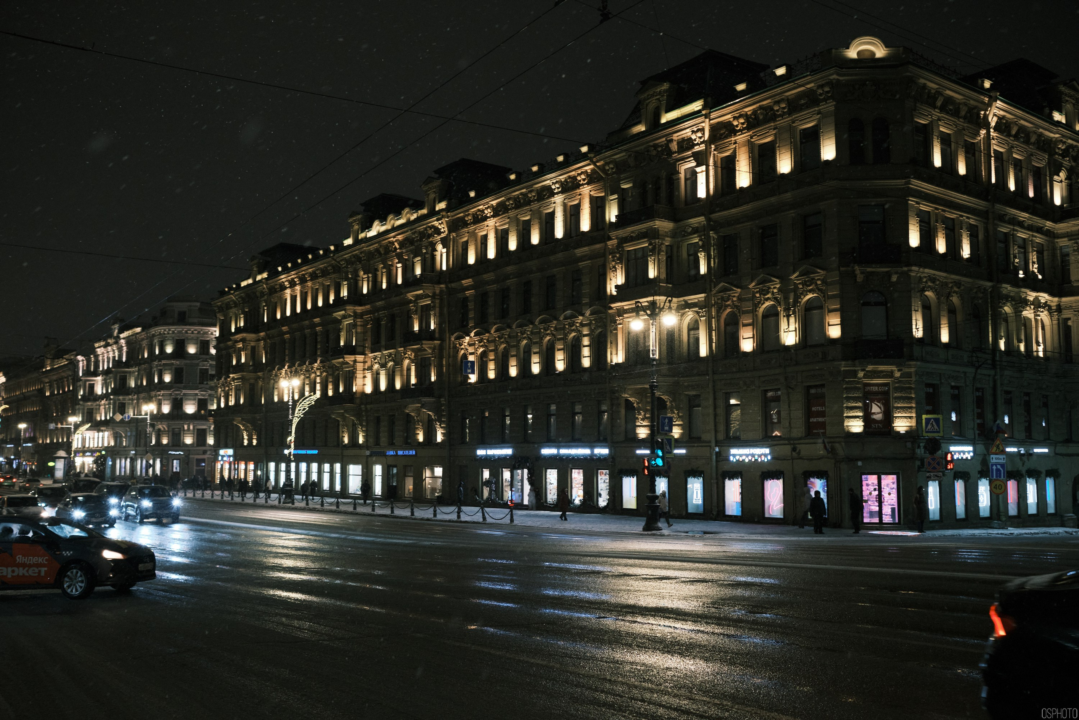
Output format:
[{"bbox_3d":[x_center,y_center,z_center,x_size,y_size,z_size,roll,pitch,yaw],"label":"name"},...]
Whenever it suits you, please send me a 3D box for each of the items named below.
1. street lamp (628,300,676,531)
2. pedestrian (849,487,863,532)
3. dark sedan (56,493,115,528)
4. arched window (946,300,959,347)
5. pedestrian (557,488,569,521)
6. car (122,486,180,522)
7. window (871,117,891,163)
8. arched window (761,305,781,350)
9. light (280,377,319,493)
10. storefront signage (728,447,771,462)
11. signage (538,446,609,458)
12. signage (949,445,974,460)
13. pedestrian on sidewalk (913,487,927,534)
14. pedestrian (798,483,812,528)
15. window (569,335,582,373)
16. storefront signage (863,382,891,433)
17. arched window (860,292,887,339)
[{"bbox_3d":[4.651,2.161,43.418,0.800,9.655,2.300,4,-7,-35],"label":"street lamp"},{"bbox_3d":[12.445,5.951,41.297,0.480,1.740,0.480,3,-7,-21],"label":"pedestrian"},{"bbox_3d":[-19.834,6.594,46.000,1.820,1.480,4.550,4,-7,-31],"label":"dark sedan"},{"bbox_3d":[18.801,-1.666,47.695,1.130,2.180,0.300,5,-8,-38],"label":"arched window"},{"bbox_3d":[1.158,6.930,50.582,0.520,1.600,0.500,4,-7,-35],"label":"pedestrian"},{"bbox_3d":[-18.317,6.811,49.600,1.850,1.620,4.550,4,-7,-31],"label":"car"},{"bbox_3d":[14.871,-9.497,45.661,0.838,2.069,0.300,0,-6,6],"label":"window"},{"bbox_3d":[10.830,-1.498,49.092,0.300,2.200,1.220,5,-8,-36],"label":"arched window"},{"bbox_3d":[-16.796,5.437,73.200,2.600,9.100,2.100,4,-7,-35],"label":"light"},{"bbox_3d":[9.720,4.385,48.427,0.150,0.678,2.584,4,-7,-35],"label":"storefront signage"},{"bbox_3d":[1.942,5.393,61.626,0.180,0.641,6.853,4,-7,-35],"label":"signage"},{"bbox_3d":[18.838,4.118,46.832,2.100,0.670,0.150,5,-8,-38],"label":"signage"},{"bbox_3d":[15.240,5.970,42.000,0.460,1.820,0.520,-1,-6,8],"label":"pedestrian on sidewalk"},{"bbox_3d":[11.243,6.254,44.420,0.520,1.740,0.600,4,-7,-35],"label":"pedestrian"},{"bbox_3d":[2.105,-0.342,60.900,0.300,2.130,1.170,5,-8,-36],"label":"window"},{"bbox_3d":[14.322,2.089,44.469,1.164,2.215,0.120,0,-6,6],"label":"storefront signage"},{"bbox_3d":[14.879,-1.997,46.750,1.161,2.116,0.250,-1,-6,8],"label":"arched window"}]

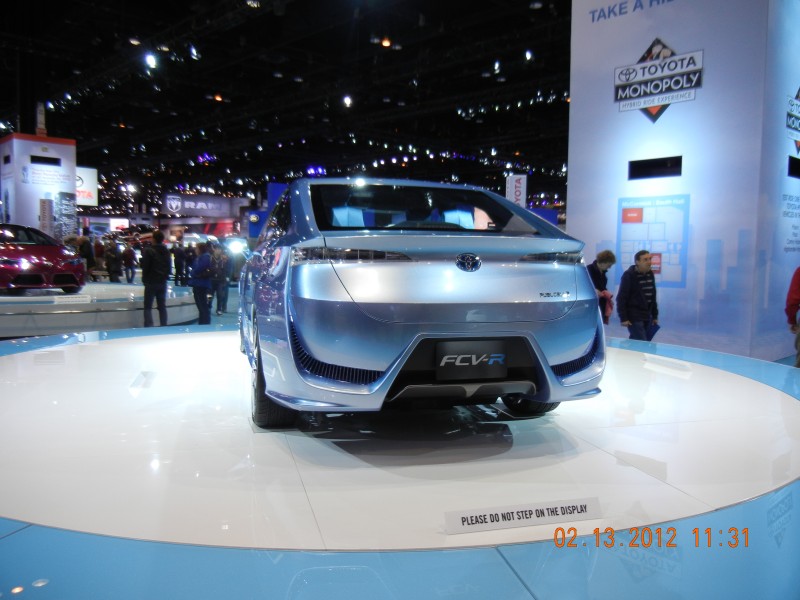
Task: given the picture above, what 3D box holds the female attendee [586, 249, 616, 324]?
[{"bbox_3d":[2.499,0.174,8.858,0.420,1.610,0.480,5,5,40],"label":"female attendee"}]

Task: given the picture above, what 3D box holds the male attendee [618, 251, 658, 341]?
[{"bbox_3d":[2.925,0.219,8.660,0.530,1.670,0.400,-2,5,-35],"label":"male attendee"}]

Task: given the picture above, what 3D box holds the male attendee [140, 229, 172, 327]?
[{"bbox_3d":[-3.977,-0.253,11.364,0.520,1.780,0.360,-1,5,-23],"label":"male attendee"}]

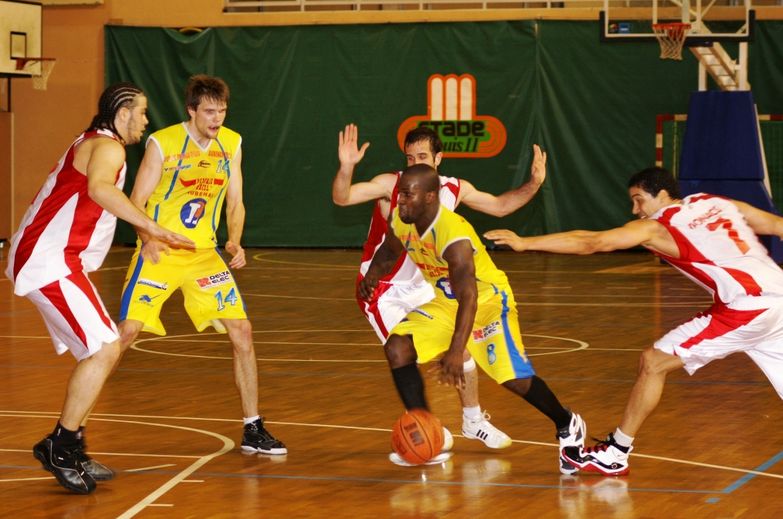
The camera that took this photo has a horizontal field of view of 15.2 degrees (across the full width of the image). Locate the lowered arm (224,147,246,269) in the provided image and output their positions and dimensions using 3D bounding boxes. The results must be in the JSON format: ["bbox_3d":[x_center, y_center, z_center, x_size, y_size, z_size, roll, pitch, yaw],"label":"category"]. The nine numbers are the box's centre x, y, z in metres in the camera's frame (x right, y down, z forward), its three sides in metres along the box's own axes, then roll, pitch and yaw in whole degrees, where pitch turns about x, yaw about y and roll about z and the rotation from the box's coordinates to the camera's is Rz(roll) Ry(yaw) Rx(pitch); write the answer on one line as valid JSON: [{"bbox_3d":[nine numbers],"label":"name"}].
[{"bbox_3d":[-0.788,-0.256,14.720,0.115,0.620,0.210,0,2,-11],"label":"lowered arm"}]

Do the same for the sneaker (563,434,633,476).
[{"bbox_3d":[0.960,0.915,13.720,0.320,0.170,0.120,6,2,5],"label":"sneaker"}]

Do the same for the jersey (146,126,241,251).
[{"bbox_3d":[-1.015,-0.376,14.870,0.450,0.620,0.250,2,13,-21],"label":"jersey"}]

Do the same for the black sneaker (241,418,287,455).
[{"bbox_3d":[-0.647,0.899,14.930,0.115,0.160,0.310,-1,3,-34],"label":"black sneaker"}]

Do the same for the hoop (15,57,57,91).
[{"bbox_3d":[-5.928,-3.089,48.800,0.660,0.560,0.480,1,2,17],"label":"hoop"}]

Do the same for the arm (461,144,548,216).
[{"bbox_3d":[0.555,-0.395,14.660,0.460,0.360,0.180,1,3,31],"label":"arm"}]

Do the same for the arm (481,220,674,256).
[{"bbox_3d":[0.878,-0.102,13.620,0.880,0.170,0.140,0,2,0],"label":"arm"}]

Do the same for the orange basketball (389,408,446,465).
[{"bbox_3d":[0.120,0.814,13.420,0.243,0.243,0.243,0,2,0],"label":"orange basketball"}]

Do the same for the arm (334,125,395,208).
[{"bbox_3d":[-0.141,-0.478,14.750,0.320,0.440,0.240,0,2,-6],"label":"arm"}]

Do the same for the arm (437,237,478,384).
[{"bbox_3d":[0.305,0.253,13.750,0.170,0.700,0.210,1,2,30],"label":"arm"}]

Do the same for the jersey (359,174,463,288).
[{"bbox_3d":[0.096,-0.142,14.850,0.450,0.570,0.280,8,7,-17],"label":"jersey"}]

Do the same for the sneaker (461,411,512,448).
[{"bbox_3d":[0.481,0.855,14.700,0.290,0.150,0.110,8,6,36],"label":"sneaker"}]

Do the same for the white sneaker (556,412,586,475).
[{"bbox_3d":[0.852,0.871,13.870,0.110,0.295,0.135,-20,-50,35],"label":"white sneaker"}]

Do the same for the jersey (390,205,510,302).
[{"bbox_3d":[0.275,-0.028,13.680,0.420,0.570,0.260,2,43,41],"label":"jersey"}]

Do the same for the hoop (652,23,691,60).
[{"bbox_3d":[3.324,-2.585,34.750,0.470,0.450,0.490,1,2,17],"label":"hoop"}]

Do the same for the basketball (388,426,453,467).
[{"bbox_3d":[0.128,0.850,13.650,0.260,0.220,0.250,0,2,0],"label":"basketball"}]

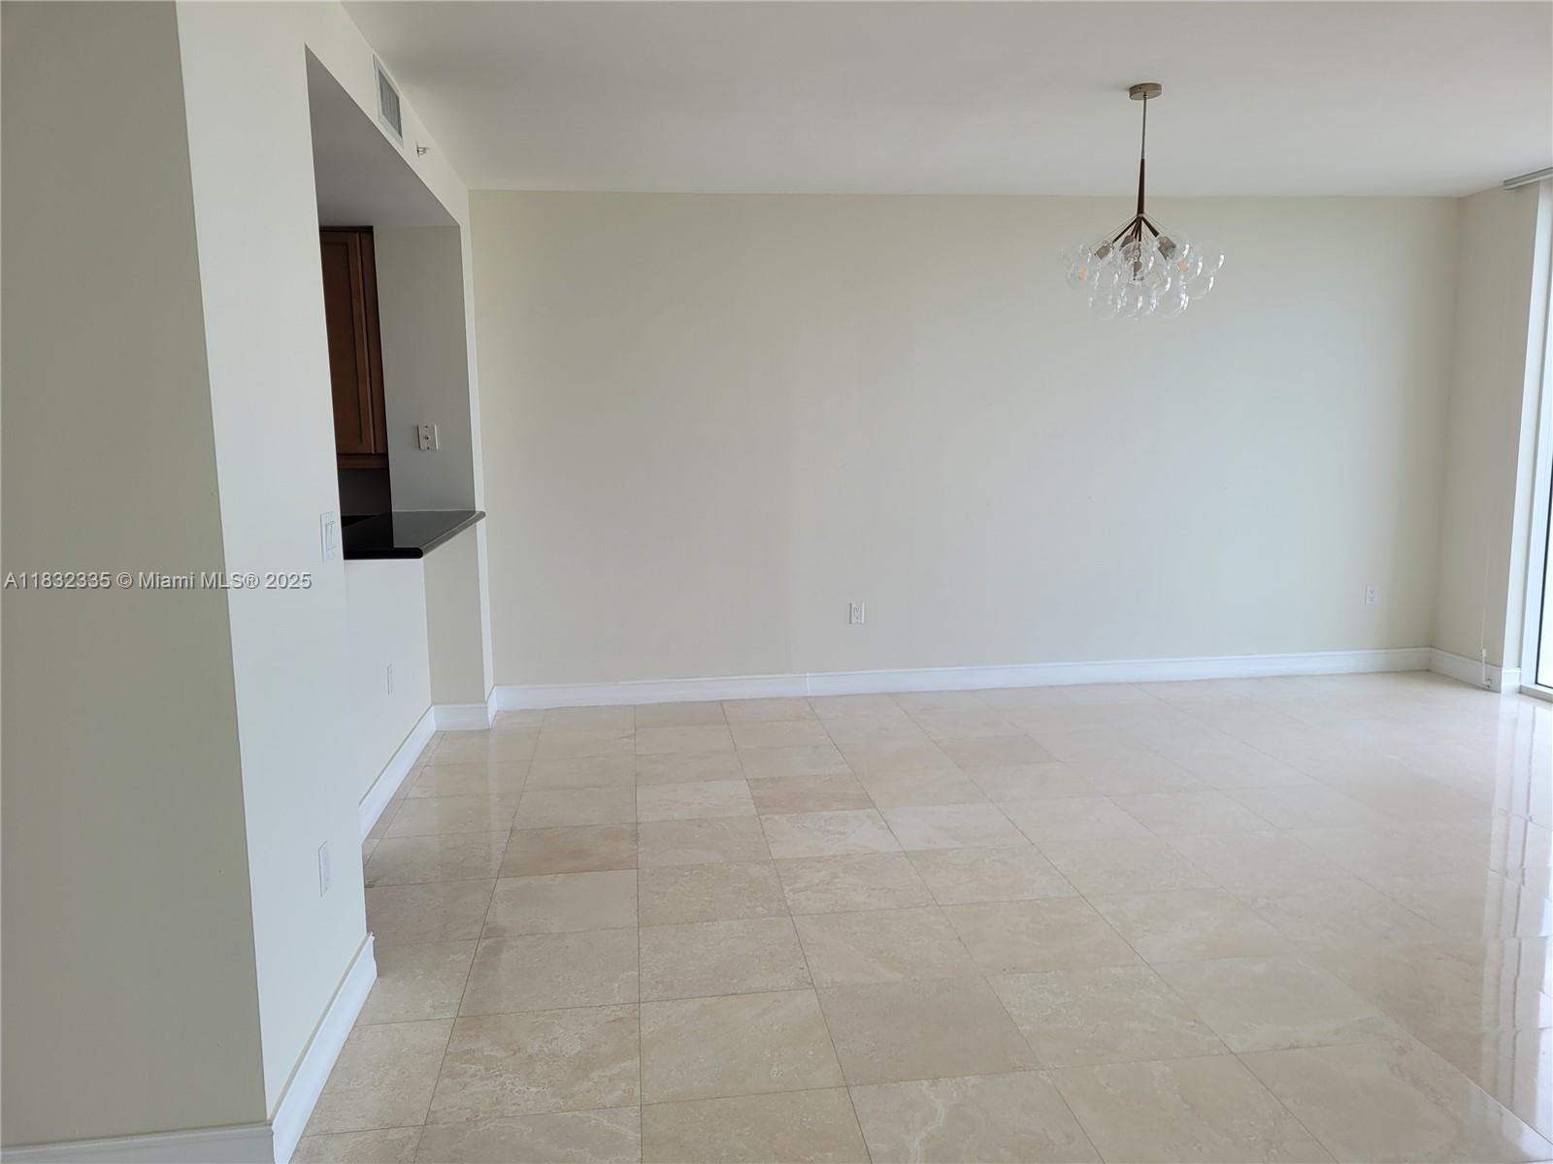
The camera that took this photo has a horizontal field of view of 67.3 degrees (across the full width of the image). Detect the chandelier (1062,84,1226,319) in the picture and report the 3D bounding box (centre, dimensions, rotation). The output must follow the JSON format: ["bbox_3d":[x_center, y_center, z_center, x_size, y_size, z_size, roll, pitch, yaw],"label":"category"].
[{"bbox_3d":[1.314,-1.349,4.178,0.600,0.800,0.600,-2,8,-7],"label":"chandelier"}]

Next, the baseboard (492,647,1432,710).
[{"bbox_3d":[1.130,0.524,6.379,5.207,0.128,0.018,-2,8,-7],"label":"baseboard"}]

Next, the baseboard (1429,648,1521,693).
[{"bbox_3d":[3.787,0.479,6.362,0.105,0.130,0.599,-2,8,-7],"label":"baseboard"}]

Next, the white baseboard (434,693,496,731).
[{"bbox_3d":[-1.557,0.642,5.874,0.268,0.128,0.366,-2,8,-7],"label":"white baseboard"}]

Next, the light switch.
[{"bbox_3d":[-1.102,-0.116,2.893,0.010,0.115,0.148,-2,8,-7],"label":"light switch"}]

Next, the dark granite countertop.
[{"bbox_3d":[-1.517,-0.201,4.707,0.482,0.040,1.746,-2,8,-7],"label":"dark granite countertop"}]

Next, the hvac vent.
[{"bbox_3d":[-1.260,-1.569,3.834,0.018,0.185,0.425,-2,8,-7],"label":"hvac vent"}]

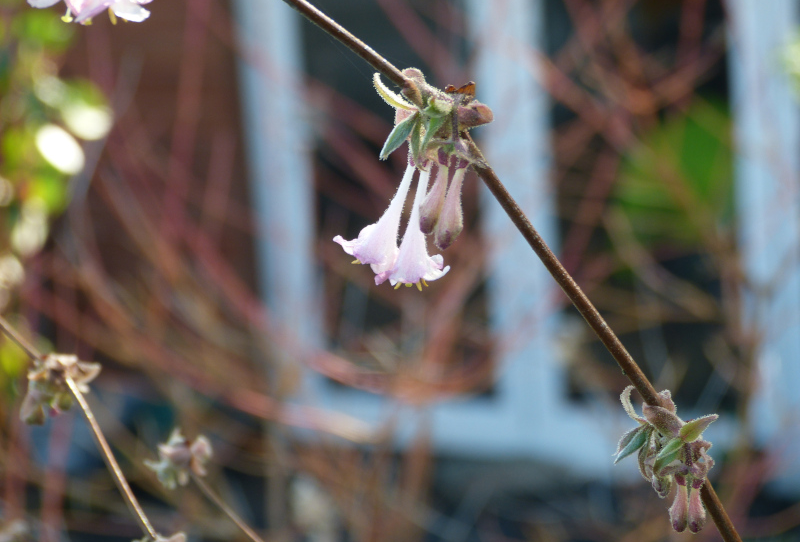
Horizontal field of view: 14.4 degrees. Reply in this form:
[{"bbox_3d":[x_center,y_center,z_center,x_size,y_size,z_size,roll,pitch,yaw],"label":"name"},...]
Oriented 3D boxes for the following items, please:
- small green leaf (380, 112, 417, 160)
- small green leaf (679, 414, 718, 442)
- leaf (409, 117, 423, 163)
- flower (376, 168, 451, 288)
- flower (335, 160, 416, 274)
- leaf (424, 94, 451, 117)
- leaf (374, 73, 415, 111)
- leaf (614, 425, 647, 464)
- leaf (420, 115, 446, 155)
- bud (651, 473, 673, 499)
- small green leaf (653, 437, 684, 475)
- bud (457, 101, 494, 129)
[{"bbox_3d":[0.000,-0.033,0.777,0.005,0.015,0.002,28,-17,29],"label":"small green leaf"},{"bbox_3d":[0.073,0.038,0.777,0.012,0.005,0.002,-29,-26,20],"label":"small green leaf"},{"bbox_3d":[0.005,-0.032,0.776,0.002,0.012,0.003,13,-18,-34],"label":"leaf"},{"bbox_3d":[0.003,-0.010,0.779,0.017,0.030,0.016,12,-6,1],"label":"flower"},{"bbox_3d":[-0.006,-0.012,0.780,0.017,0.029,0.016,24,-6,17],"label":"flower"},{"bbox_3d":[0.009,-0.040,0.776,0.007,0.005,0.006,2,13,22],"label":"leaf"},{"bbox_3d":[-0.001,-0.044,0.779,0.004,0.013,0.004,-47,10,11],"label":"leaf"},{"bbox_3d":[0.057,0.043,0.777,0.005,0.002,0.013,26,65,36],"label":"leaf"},{"bbox_3d":[0.008,-0.033,0.777,0.004,0.012,0.002,27,-21,15],"label":"leaf"},{"bbox_3d":[0.064,0.053,0.777,0.005,0.007,0.005,3,-9,0],"label":"bud"},{"bbox_3d":[0.066,0.045,0.776,0.005,0.002,0.012,22,63,41],"label":"small green leaf"},{"bbox_3d":[0.019,-0.038,0.780,0.010,0.006,0.006,-7,0,9],"label":"bud"}]

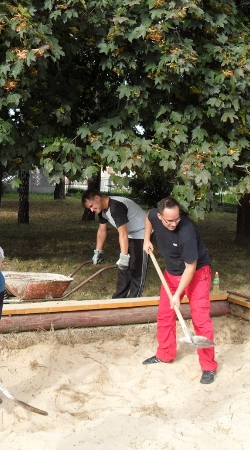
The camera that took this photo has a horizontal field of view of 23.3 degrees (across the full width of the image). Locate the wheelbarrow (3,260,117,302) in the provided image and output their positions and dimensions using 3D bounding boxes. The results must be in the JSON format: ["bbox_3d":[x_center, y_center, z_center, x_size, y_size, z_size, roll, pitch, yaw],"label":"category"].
[{"bbox_3d":[-0.870,0.700,6.900,1.500,0.580,0.620,0,4,-25],"label":"wheelbarrow"}]

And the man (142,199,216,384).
[{"bbox_3d":[0.455,0.530,5.200,0.640,1.530,0.720,2,4,14],"label":"man"}]

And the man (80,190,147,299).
[{"bbox_3d":[-0.120,0.300,7.250,0.680,1.450,0.560,0,4,-26],"label":"man"}]

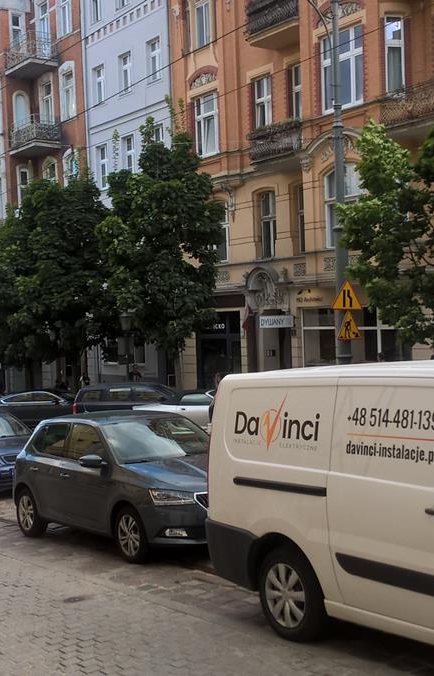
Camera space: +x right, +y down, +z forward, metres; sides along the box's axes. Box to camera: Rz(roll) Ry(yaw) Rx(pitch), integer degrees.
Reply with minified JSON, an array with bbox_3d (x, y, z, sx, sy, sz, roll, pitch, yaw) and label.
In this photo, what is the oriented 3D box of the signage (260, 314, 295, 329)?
[{"bbox_3d":[1.780,-0.490,29.400,1.300,0.400,0.120,-3,1,-36],"label":"signage"}]

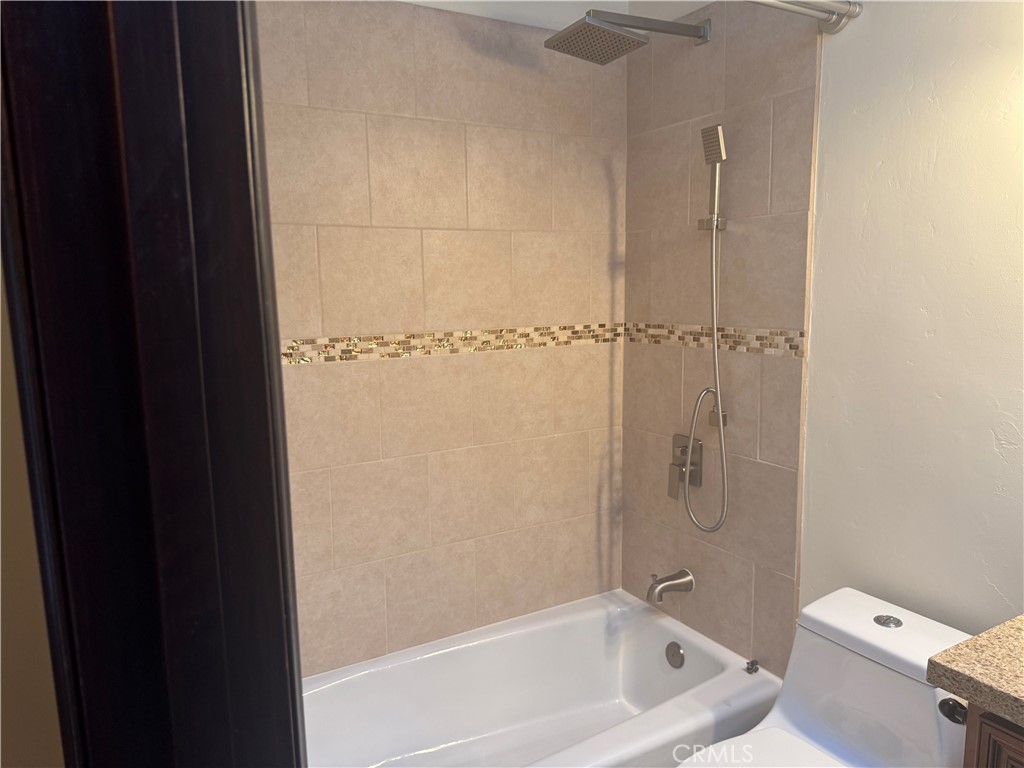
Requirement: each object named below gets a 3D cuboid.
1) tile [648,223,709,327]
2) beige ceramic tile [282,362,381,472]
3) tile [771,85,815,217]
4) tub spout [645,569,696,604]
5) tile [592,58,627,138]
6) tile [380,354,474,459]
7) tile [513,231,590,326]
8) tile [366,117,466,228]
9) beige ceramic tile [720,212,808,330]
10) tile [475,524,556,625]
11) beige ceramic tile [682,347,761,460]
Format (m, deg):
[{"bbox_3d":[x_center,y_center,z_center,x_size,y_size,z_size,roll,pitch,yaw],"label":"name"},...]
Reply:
[{"bbox_3d":[0.542,-0.339,2.233,0.010,0.304,0.304,-5,9,-29],"label":"tile"},{"bbox_3d":[-0.521,0.088,2.026,0.301,0.302,0.010,-5,9,-29],"label":"beige ceramic tile"},{"bbox_3d":[0.737,-0.603,1.864,0.010,0.309,0.127,-6,9,-29],"label":"tile"},{"bbox_3d":[0.504,0.650,2.291,0.172,0.105,0.065,-5,9,-29],"label":"tub spout"},{"bbox_3d":[0.319,-0.984,2.384,0.142,0.310,0.010,-6,9,-29],"label":"tile"},{"bbox_3d":[-0.258,0.063,2.174,0.297,0.302,0.010,-5,9,-29],"label":"tile"},{"bbox_3d":[0.133,-0.346,2.346,0.305,0.304,0.010,-5,9,-29],"label":"tile"},{"bbox_3d":[-0.273,-0.617,2.092,0.306,0.309,0.010,-6,9,-29],"label":"tile"},{"bbox_3d":[0.693,-0.307,1.970,0.010,0.303,0.302,-5,9,-29],"label":"beige ceramic tile"},{"bbox_3d":[0.013,0.646,2.405,0.303,0.307,0.010,-5,9,-29],"label":"tile"},{"bbox_3d":[0.630,0.051,2.143,0.010,0.303,0.303,-5,9,-29],"label":"beige ceramic tile"}]

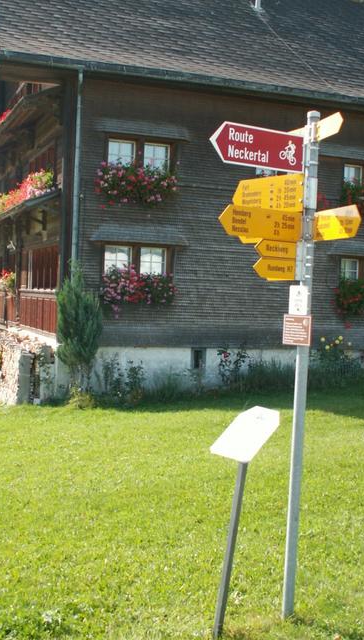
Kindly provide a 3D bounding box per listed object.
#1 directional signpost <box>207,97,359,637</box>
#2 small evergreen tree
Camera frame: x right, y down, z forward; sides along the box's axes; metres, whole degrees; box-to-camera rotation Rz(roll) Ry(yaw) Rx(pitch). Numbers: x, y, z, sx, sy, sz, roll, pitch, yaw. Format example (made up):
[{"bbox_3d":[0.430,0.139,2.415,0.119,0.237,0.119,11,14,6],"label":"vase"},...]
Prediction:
[{"bbox_3d":[0.460,0.245,4.040,0.720,2.640,0.720,2,2,-6],"label":"directional signpost"},{"bbox_3d":[-1.769,0.155,13.400,0.780,2.270,0.780,1,2,-21],"label":"small evergreen tree"}]

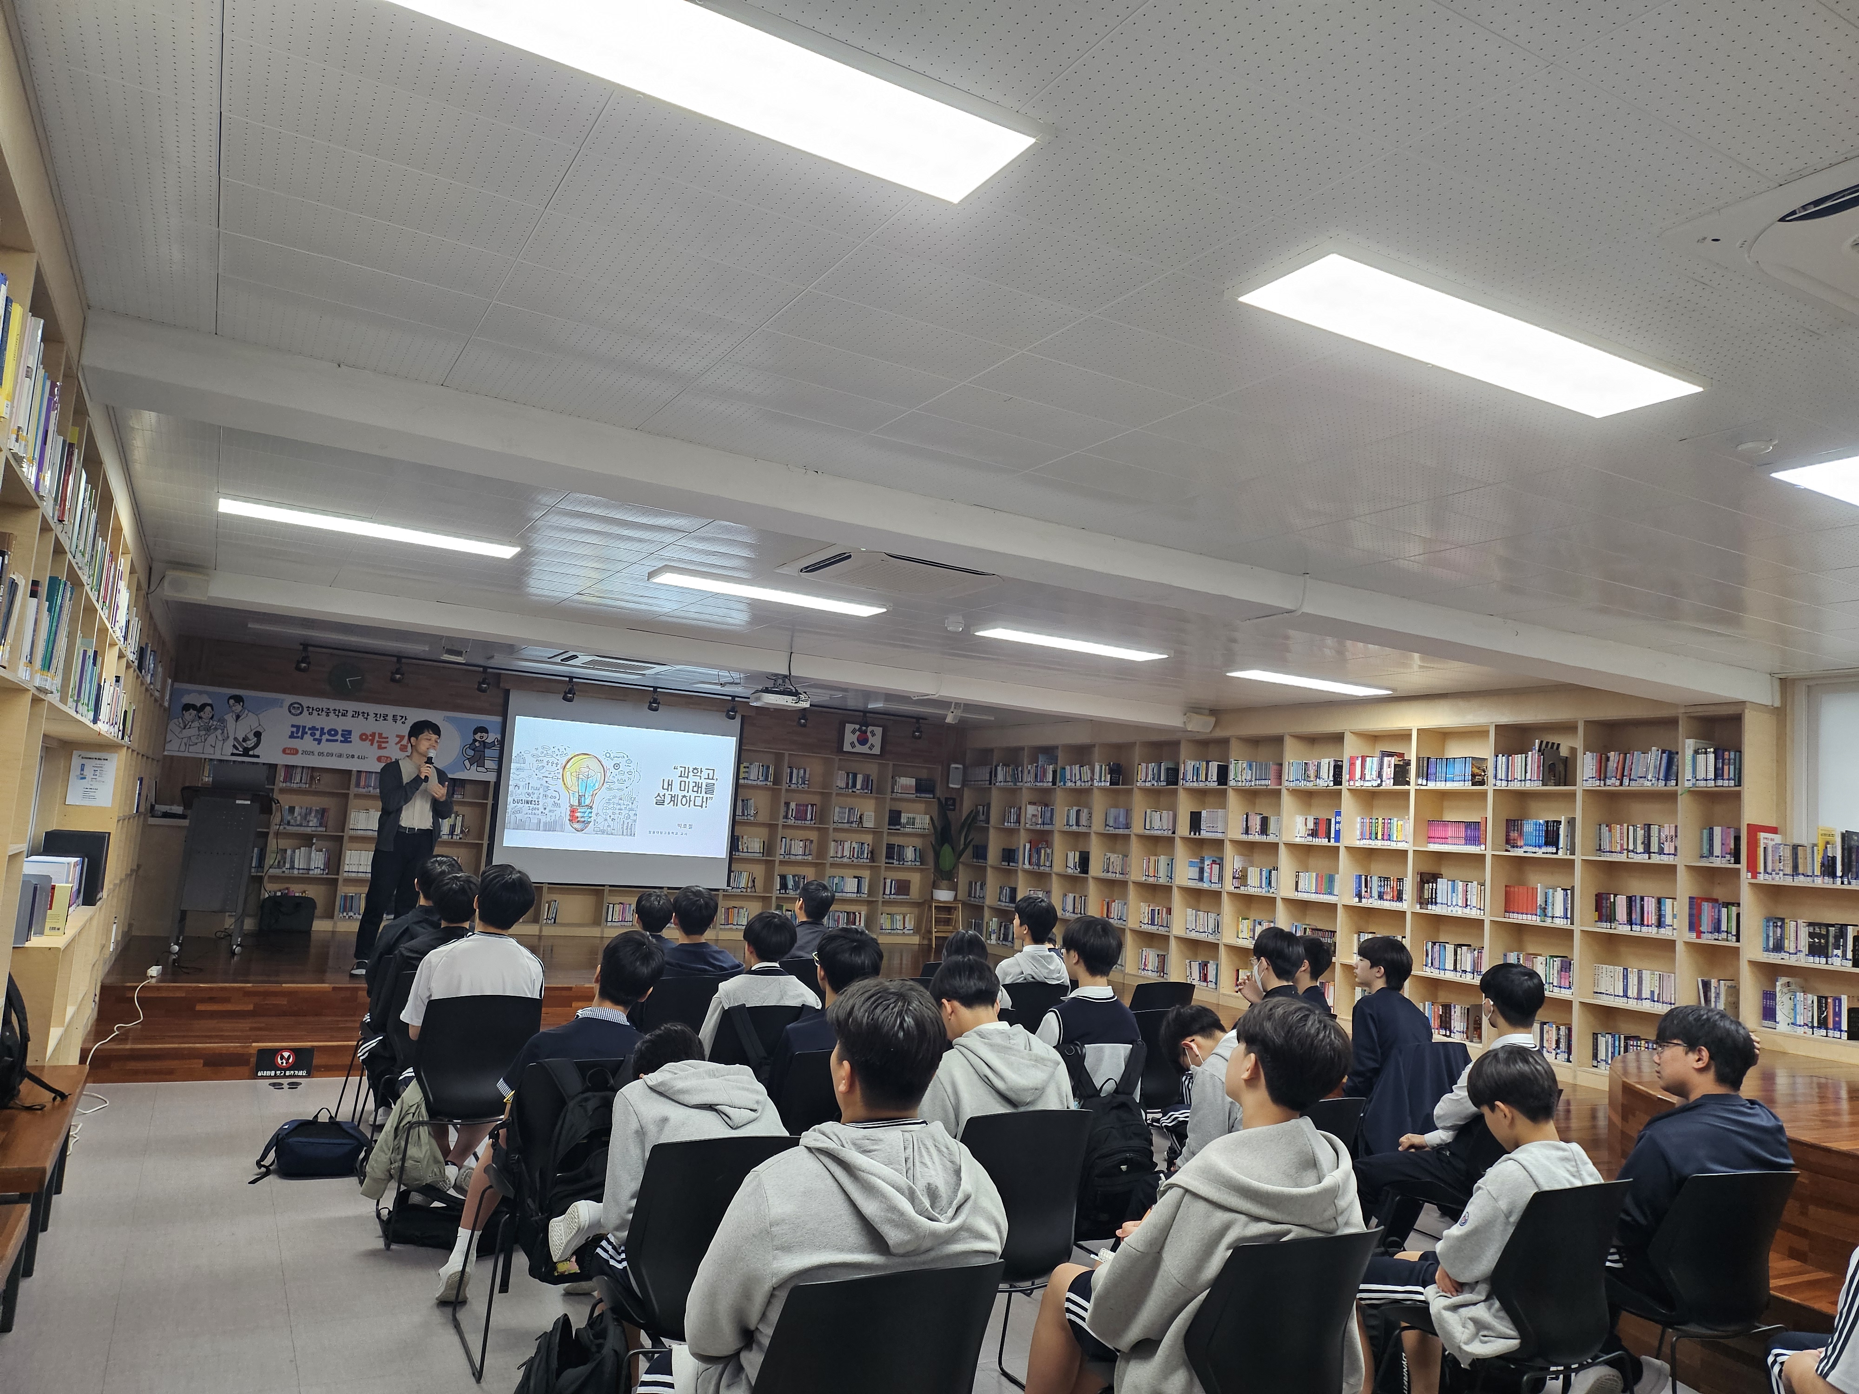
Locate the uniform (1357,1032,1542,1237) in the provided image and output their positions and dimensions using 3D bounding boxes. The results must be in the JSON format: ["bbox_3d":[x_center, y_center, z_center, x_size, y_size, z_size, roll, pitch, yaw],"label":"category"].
[{"bbox_3d":[1.887,1.661,4.695,0.560,0.900,0.640,9,-8,-38],"label":"uniform"}]

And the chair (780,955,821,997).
[{"bbox_3d":[-0.745,1.762,6.765,0.500,0.820,0.530,7,-7,-29],"label":"chair"}]

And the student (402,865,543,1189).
[{"bbox_3d":[-1.811,1.327,5.036,0.510,1.330,0.700,8,-7,-31],"label":"student"}]

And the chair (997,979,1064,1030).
[{"bbox_3d":[0.400,1.904,6.683,0.500,0.860,0.560,7,-7,-29],"label":"chair"}]

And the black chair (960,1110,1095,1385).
[{"bbox_3d":[0.139,1.569,3.673,0.500,0.840,0.540,7,-7,-26],"label":"black chair"}]

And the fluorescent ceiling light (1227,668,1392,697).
[{"bbox_3d":[2.519,-0.112,8.466,1.230,0.050,0.280,7,-7,-29],"label":"fluorescent ceiling light"}]

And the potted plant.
[{"bbox_3d":[0.265,1.621,13.597,0.500,1.060,0.460,4,-6,0],"label":"potted plant"}]

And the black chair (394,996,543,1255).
[{"bbox_3d":[-1.687,1.475,4.673,0.500,0.820,0.530,7,-7,-29],"label":"black chair"}]

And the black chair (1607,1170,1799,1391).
[{"bbox_3d":[2.025,1.692,3.565,0.500,0.840,0.540,7,-7,-22],"label":"black chair"}]

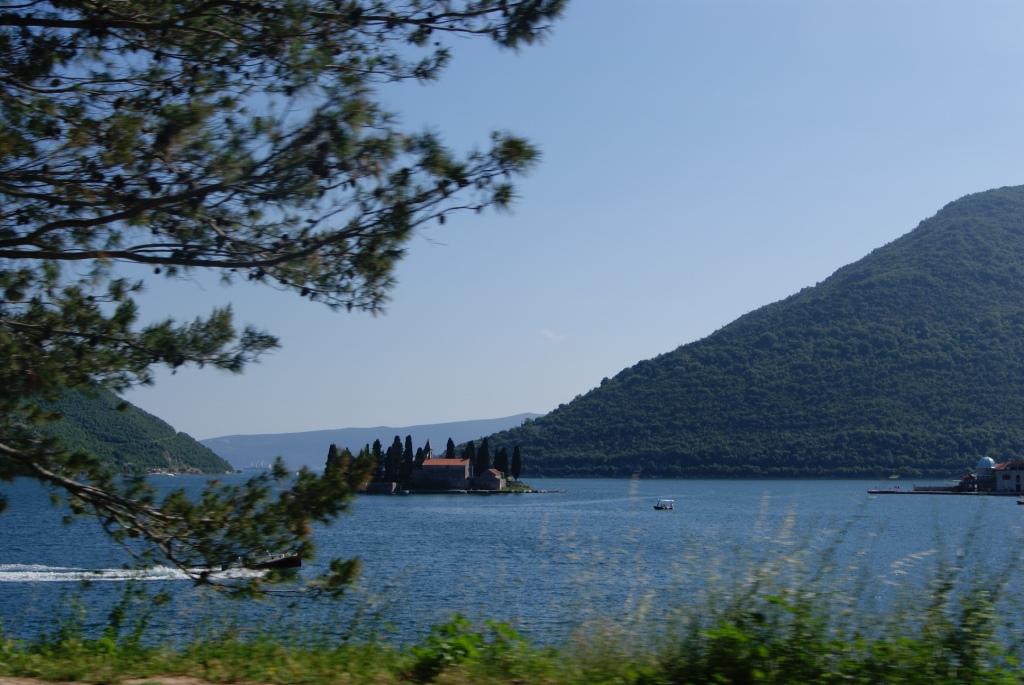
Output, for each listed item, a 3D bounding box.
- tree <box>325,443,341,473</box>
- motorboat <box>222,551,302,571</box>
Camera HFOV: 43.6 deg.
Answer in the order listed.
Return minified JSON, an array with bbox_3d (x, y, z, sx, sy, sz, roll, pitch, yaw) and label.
[{"bbox_3d":[-78.460,53.330,560.000,6.200,17.800,6.200,0,-6,0],"label":"tree"},{"bbox_3d":[-23.160,20.080,118.000,7.100,1.800,2.400,0,-6,0],"label":"motorboat"}]

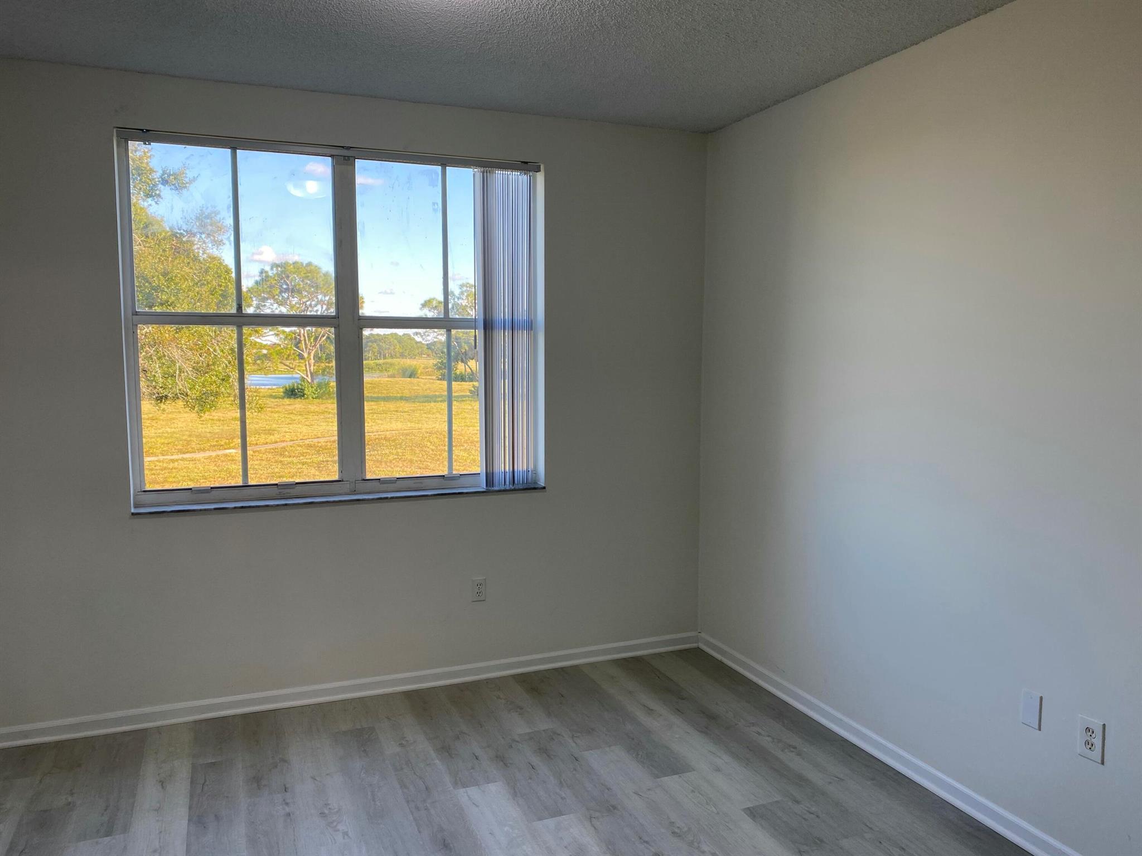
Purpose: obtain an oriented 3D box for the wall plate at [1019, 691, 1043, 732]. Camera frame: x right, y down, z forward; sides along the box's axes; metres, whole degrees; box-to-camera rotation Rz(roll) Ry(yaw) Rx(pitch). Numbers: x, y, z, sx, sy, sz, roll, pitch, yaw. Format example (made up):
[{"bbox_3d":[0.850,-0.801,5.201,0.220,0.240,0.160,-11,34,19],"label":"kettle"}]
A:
[{"bbox_3d":[1.489,0.912,2.777,0.008,0.115,0.070,-2,6,-22],"label":"wall plate"}]

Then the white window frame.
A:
[{"bbox_3d":[-1.024,-0.472,3.973,1.850,1.585,0.110,-2,6,-22],"label":"white window frame"}]

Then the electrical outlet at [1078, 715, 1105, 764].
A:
[{"bbox_3d":[1.566,0.941,2.587,0.008,0.124,0.079,-2,6,-22],"label":"electrical outlet"}]

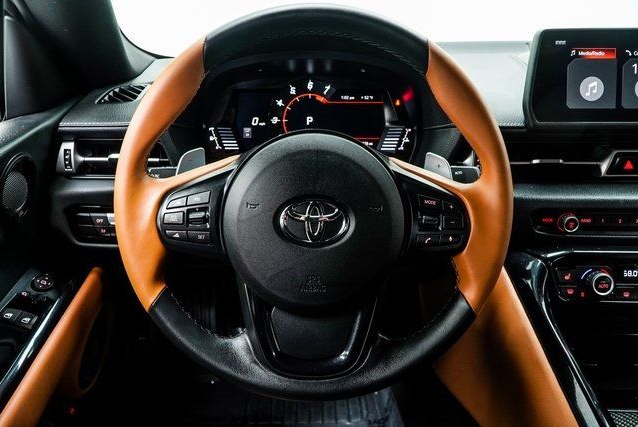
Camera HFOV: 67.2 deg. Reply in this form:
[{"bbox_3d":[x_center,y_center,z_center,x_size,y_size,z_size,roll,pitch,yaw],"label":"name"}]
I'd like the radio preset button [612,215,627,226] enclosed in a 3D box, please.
[{"bbox_3d":[0.359,0.008,0.573,0.018,0.013,0.008,0,17,0],"label":"radio preset button"}]

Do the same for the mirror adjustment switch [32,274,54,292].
[{"bbox_3d":[-0.311,0.079,0.540,0.027,0.014,0.027,-6,46,-18],"label":"mirror adjustment switch"}]

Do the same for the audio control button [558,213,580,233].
[{"bbox_3d":[0.295,0.011,0.566,0.021,0.021,0.014,0,8,0],"label":"audio control button"}]

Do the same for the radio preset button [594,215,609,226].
[{"bbox_3d":[0.338,0.009,0.573,0.019,0.015,0.008,0,8,0],"label":"radio preset button"}]

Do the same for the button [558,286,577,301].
[{"bbox_3d":[0.291,0.094,0.563,0.024,0.017,0.009,0,0,0],"label":"button"}]

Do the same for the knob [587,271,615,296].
[{"bbox_3d":[0.323,0.081,0.548,0.026,0.026,0.015,0,-5,0],"label":"knob"}]

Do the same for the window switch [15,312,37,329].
[{"bbox_3d":[-0.302,0.111,0.495,0.018,0.010,0.021,12,33,-7],"label":"window switch"}]

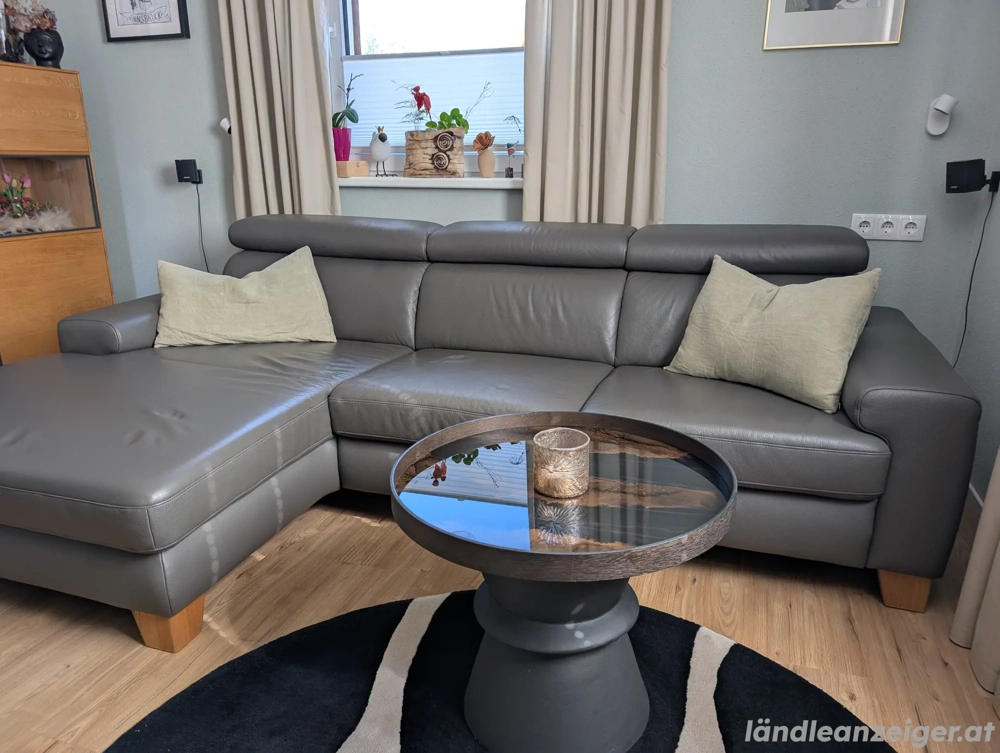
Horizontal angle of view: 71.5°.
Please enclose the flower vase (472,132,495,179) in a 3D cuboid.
[{"bbox_3d":[-0.064,-0.882,2.770,0.088,0.173,0.078,2,17,8],"label":"flower vase"}]

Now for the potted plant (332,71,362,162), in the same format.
[{"bbox_3d":[-0.642,-1.089,2.935,0.115,0.346,0.105,5,18,17],"label":"potted plant"}]

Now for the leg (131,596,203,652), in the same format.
[{"bbox_3d":[-0.772,0.571,1.638,0.112,0.100,0.108,5,18,17],"label":"leg"}]

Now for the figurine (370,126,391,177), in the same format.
[{"bbox_3d":[-0.487,-0.941,2.912,0.098,0.198,0.110,-11,20,-30],"label":"figurine"}]

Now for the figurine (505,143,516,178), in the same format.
[{"bbox_3d":[0.047,-0.852,2.731,0.052,0.136,0.045,1,17,3],"label":"figurine"}]

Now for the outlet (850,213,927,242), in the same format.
[{"bbox_3d":[1.324,-0.508,2.370,0.223,0.083,0.015,5,18,17],"label":"outlet"}]

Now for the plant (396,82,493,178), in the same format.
[{"bbox_3d":[-0.231,-0.997,2.835,0.410,0.355,0.180,4,18,12],"label":"plant"}]

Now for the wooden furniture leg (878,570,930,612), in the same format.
[{"bbox_3d":[1.021,0.522,1.787,0.118,0.100,0.110,5,18,17],"label":"wooden furniture leg"}]

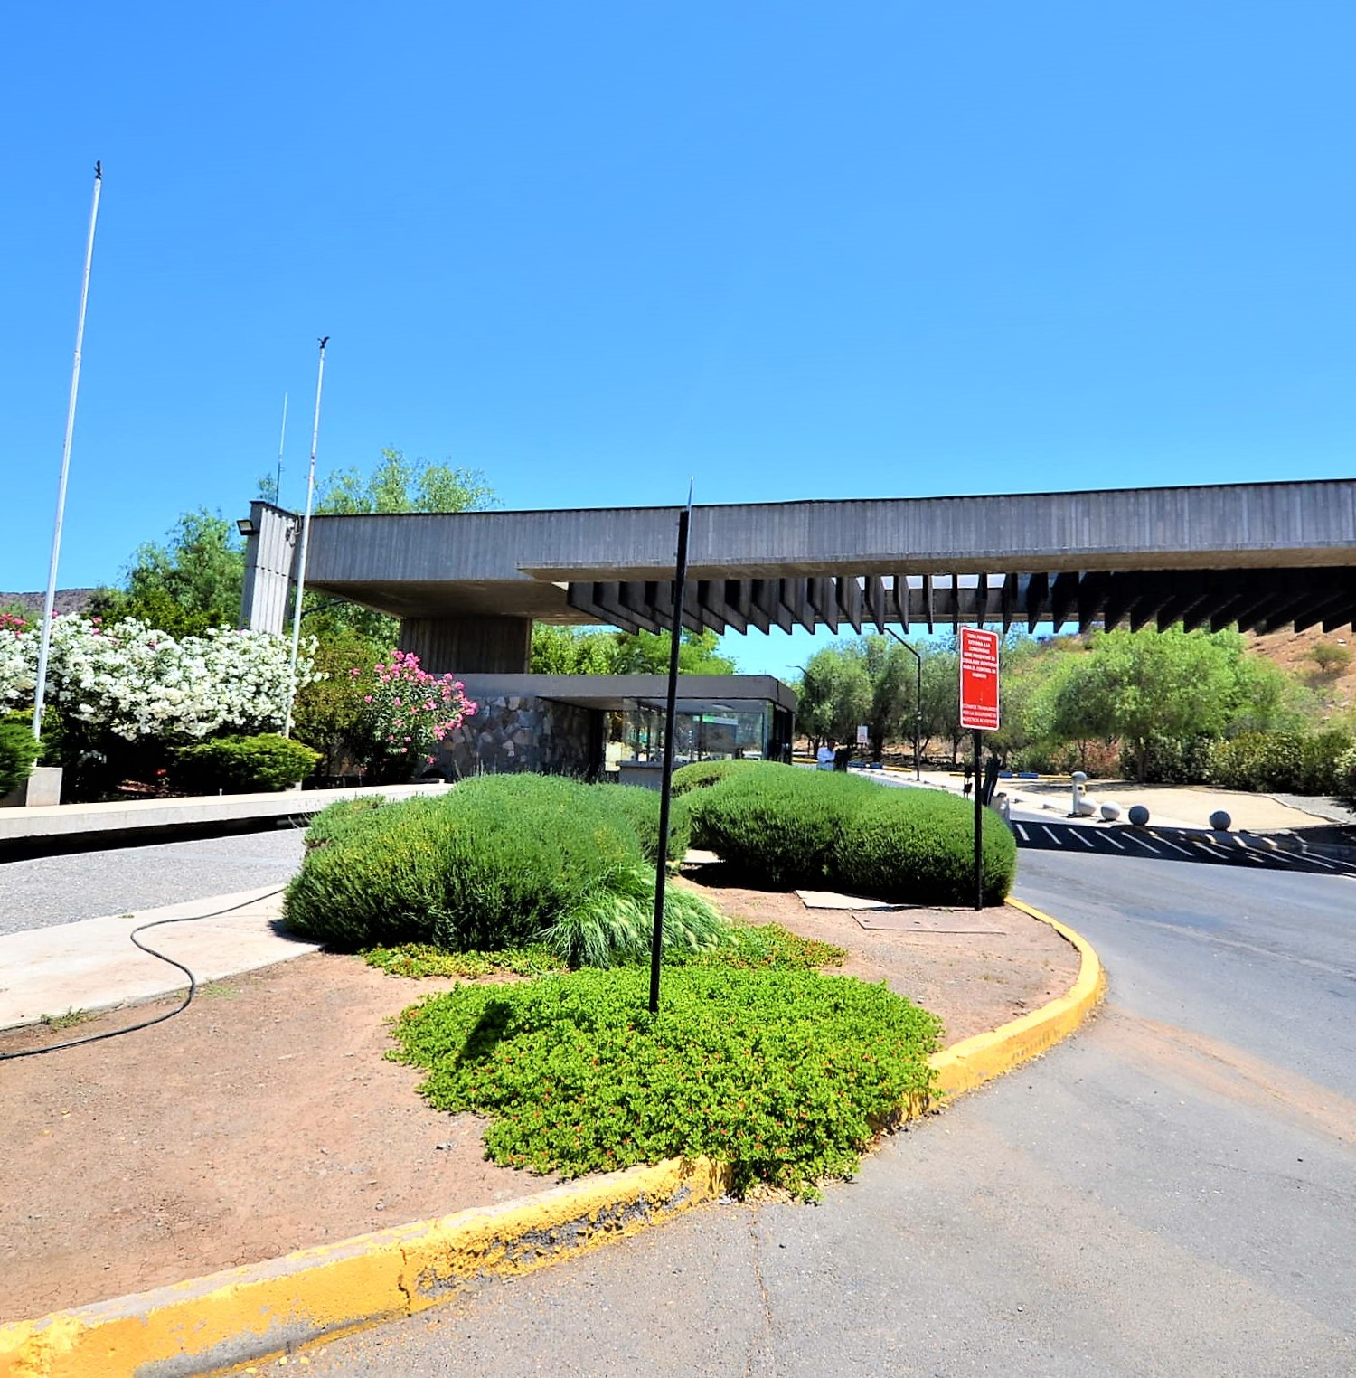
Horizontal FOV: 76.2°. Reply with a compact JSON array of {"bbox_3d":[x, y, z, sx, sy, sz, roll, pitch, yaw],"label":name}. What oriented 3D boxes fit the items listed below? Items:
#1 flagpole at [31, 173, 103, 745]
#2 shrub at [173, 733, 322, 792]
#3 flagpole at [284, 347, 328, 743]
[{"bbox_3d":[-7.291,-2.782,10.399,0.110,7.680,0.110,1,-6,15],"label":"flagpole"},{"bbox_3d":[-6.585,1.166,13.200,2.100,0.980,1.950,1,-6,15],"label":"shrub"},{"bbox_3d":[-6.266,-2.344,14.487,0.110,7.438,0.110,1,-6,15],"label":"flagpole"}]

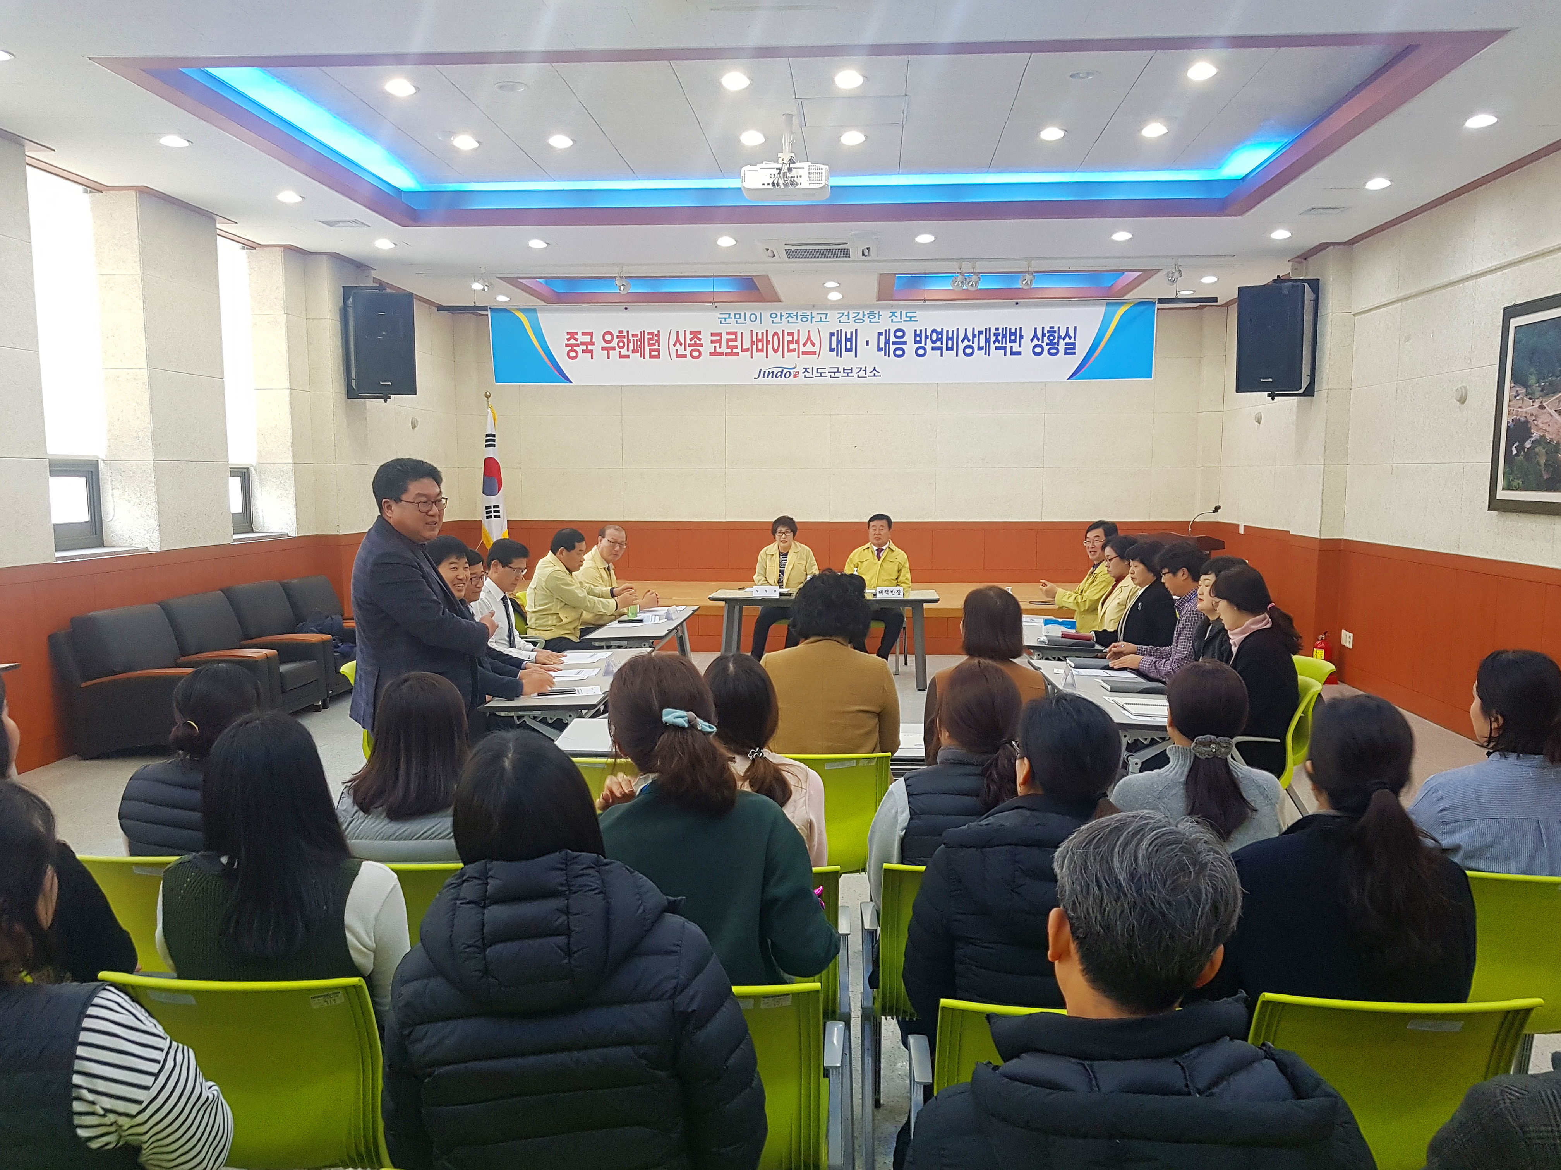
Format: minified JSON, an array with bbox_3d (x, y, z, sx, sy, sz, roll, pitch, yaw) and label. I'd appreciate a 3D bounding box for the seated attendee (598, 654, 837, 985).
[{"bbox_3d":[-0.099,0.796,2.441,0.470,1.350,0.780,0,5,0],"label":"seated attendee"}]

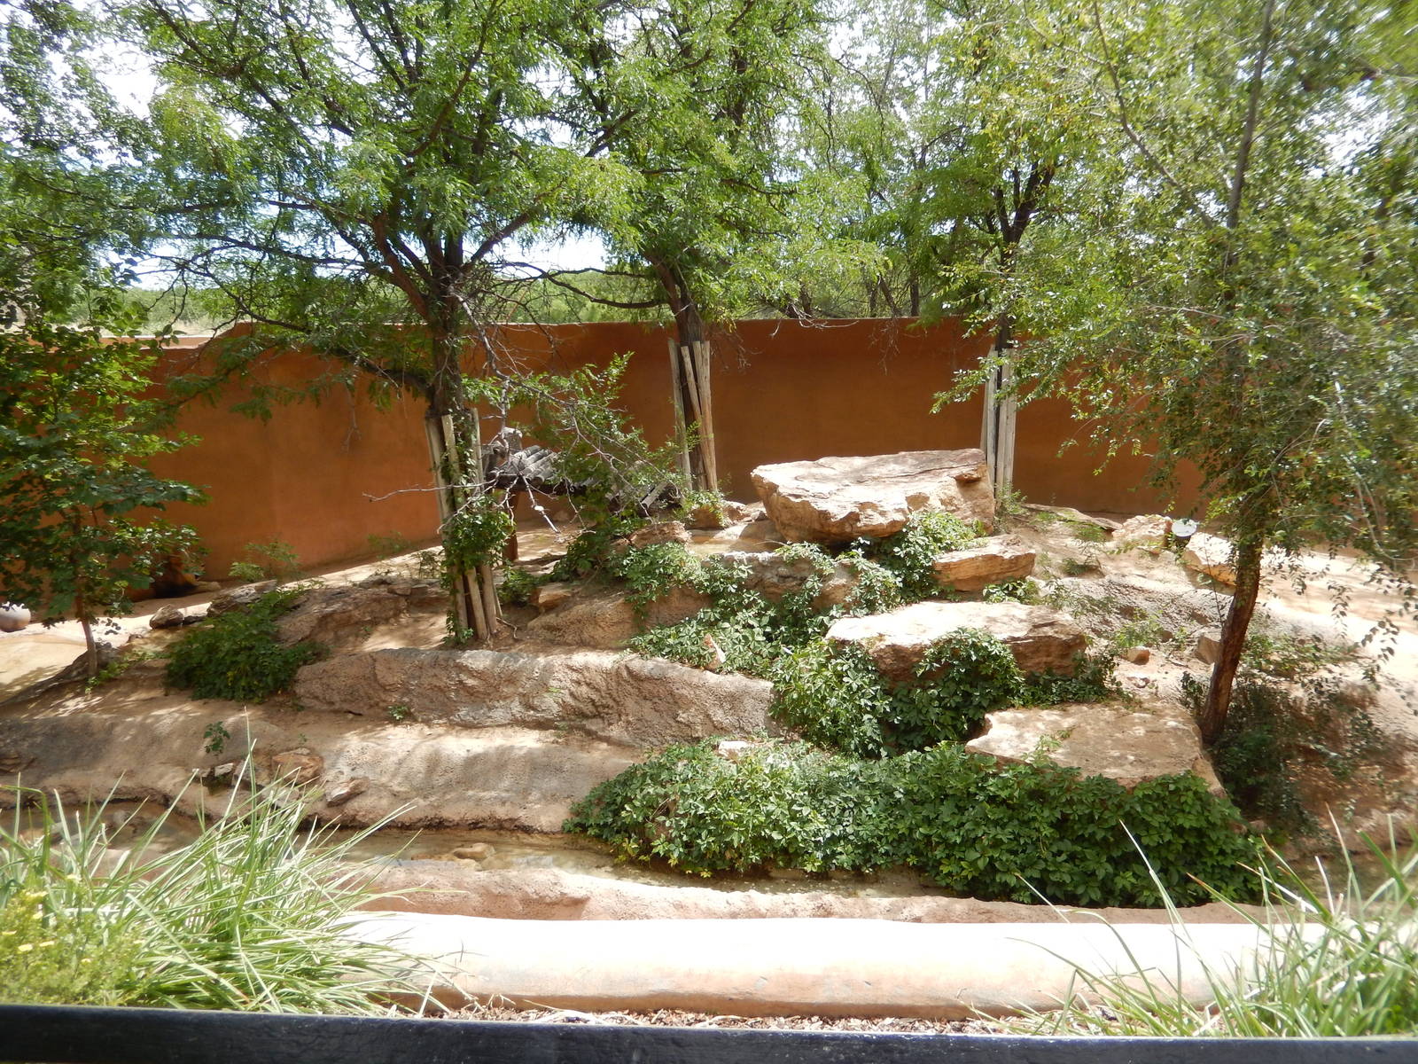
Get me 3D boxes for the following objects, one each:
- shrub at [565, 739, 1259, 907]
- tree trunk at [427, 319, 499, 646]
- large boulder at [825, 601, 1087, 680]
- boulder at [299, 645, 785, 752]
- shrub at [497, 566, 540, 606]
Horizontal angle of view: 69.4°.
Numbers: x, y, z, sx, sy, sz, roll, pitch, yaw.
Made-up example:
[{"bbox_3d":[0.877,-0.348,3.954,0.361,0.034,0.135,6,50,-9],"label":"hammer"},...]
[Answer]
[{"bbox_3d":[1.058,1.624,5.850,3.788,0.558,1.000,2,12,8],"label":"shrub"},{"bbox_3d":[-1.860,-0.368,7.800,0.395,2.460,0.420,0,12,0],"label":"tree trunk"},{"bbox_3d":[2.044,0.911,8.770,2.080,0.460,1.000,0,13,0],"label":"large boulder"},{"bbox_3d":[-1.264,1.167,7.300,3.474,0.527,0.750,2,12,8],"label":"boulder"},{"bbox_3d":[-1.781,0.506,9.601,0.400,0.350,0.350,0,13,0],"label":"shrub"}]

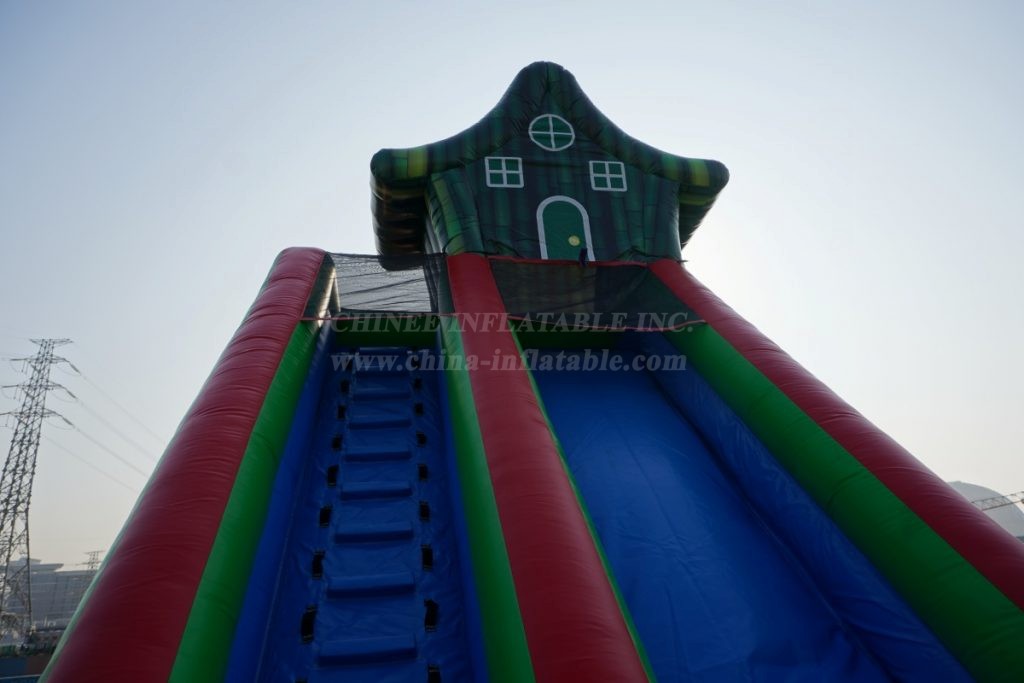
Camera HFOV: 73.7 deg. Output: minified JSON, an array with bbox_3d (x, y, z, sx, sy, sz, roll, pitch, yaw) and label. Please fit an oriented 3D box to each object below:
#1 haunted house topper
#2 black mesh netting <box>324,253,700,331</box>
[{"bbox_3d":[0.328,-1.631,8.184,3.860,2.530,2.000,0,-21,-9],"label":"haunted house topper"},{"bbox_3d":[-0.127,-0.501,6.334,3.248,1.334,1.160,-1,-22,-8],"label":"black mesh netting"}]

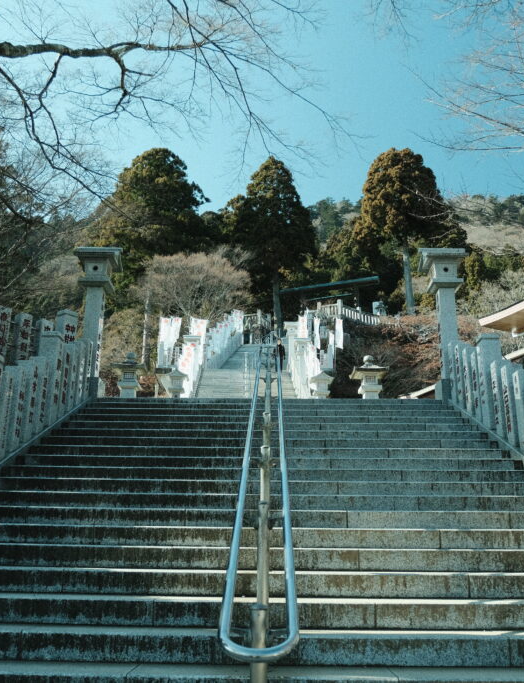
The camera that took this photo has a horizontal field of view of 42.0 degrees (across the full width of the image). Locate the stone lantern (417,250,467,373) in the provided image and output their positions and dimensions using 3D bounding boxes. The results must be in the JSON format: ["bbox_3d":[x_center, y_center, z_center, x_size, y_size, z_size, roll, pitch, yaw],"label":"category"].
[{"bbox_3d":[3.070,-0.289,11.422,0.730,2.453,0.730,0,-16,1],"label":"stone lantern"}]

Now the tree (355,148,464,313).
[{"bbox_3d":[13.447,-10.256,62.238,9.300,16.403,9.000,0,-16,1],"label":"tree"}]

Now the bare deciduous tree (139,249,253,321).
[{"bbox_3d":[-4.913,-3.883,48.967,7.600,5.878,7.000,0,-16,1],"label":"bare deciduous tree"}]

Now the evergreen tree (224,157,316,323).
[{"bbox_3d":[0.757,-8.808,60.782,7.800,17.079,7.800,0,-16,1],"label":"evergreen tree"}]

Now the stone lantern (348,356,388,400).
[{"bbox_3d":[2.638,1.440,16.752,0.930,2.267,0.930,0,-16,1],"label":"stone lantern"}]

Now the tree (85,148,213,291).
[{"bbox_3d":[-10.157,-10.078,62.187,10.300,16.772,10.000,0,-16,1],"label":"tree"}]

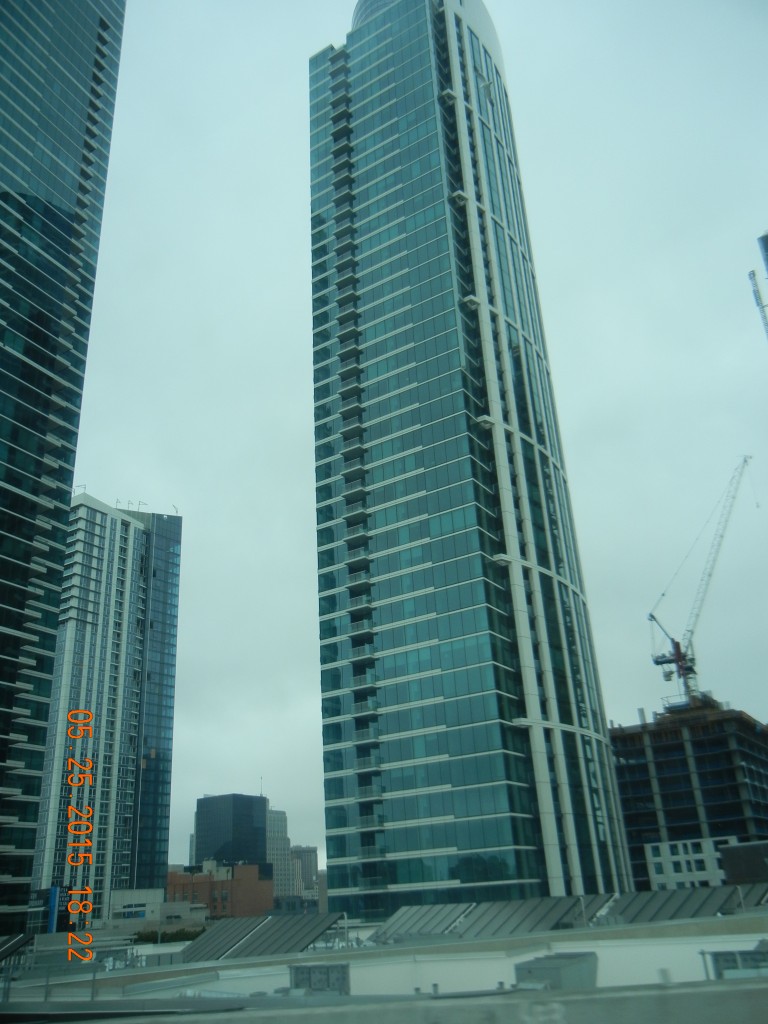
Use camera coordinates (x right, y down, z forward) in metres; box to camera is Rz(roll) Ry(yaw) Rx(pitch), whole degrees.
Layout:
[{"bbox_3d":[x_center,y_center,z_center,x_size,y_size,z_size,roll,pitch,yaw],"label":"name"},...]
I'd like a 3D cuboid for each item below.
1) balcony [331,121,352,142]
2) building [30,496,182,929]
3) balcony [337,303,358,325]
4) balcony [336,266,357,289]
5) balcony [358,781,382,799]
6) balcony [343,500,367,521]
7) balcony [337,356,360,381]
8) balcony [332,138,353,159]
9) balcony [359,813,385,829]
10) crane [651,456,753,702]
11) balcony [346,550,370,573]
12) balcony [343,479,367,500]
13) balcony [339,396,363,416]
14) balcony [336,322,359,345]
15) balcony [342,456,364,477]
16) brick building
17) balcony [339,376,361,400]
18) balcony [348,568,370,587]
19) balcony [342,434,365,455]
[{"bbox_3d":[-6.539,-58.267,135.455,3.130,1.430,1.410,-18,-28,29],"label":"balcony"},{"bbox_3d":[-79.259,54.582,240.674,26.000,118.000,37.000,-17,-28,28],"label":"building"},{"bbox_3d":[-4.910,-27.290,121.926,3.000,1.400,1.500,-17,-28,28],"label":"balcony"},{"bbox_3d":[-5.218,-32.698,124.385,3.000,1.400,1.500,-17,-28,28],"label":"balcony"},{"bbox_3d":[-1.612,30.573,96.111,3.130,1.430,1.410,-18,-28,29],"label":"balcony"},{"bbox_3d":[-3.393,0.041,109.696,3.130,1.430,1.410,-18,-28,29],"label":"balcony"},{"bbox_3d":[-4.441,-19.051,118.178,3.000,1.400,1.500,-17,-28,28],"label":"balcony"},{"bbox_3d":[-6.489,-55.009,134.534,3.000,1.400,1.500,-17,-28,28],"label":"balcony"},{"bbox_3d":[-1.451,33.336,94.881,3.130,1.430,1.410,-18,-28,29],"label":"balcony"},{"bbox_3d":[69.175,13.630,191.745,28.400,51.000,4.000,-14,-27,23],"label":"crane"},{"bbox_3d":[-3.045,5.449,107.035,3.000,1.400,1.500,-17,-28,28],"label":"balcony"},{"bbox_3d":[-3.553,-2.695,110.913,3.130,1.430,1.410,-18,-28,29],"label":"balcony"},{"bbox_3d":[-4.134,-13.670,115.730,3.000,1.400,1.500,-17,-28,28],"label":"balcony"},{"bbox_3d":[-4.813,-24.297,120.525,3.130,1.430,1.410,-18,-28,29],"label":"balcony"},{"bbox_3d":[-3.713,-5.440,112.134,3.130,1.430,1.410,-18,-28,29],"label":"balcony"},{"bbox_3d":[-49.698,118.496,267.595,28.000,21.000,20.000,-17,-28,28],"label":"brick building"},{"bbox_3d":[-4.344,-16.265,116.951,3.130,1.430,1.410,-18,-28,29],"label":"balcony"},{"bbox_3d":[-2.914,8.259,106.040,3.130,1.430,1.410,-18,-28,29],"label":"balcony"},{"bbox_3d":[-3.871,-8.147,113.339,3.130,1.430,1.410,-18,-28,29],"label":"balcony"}]

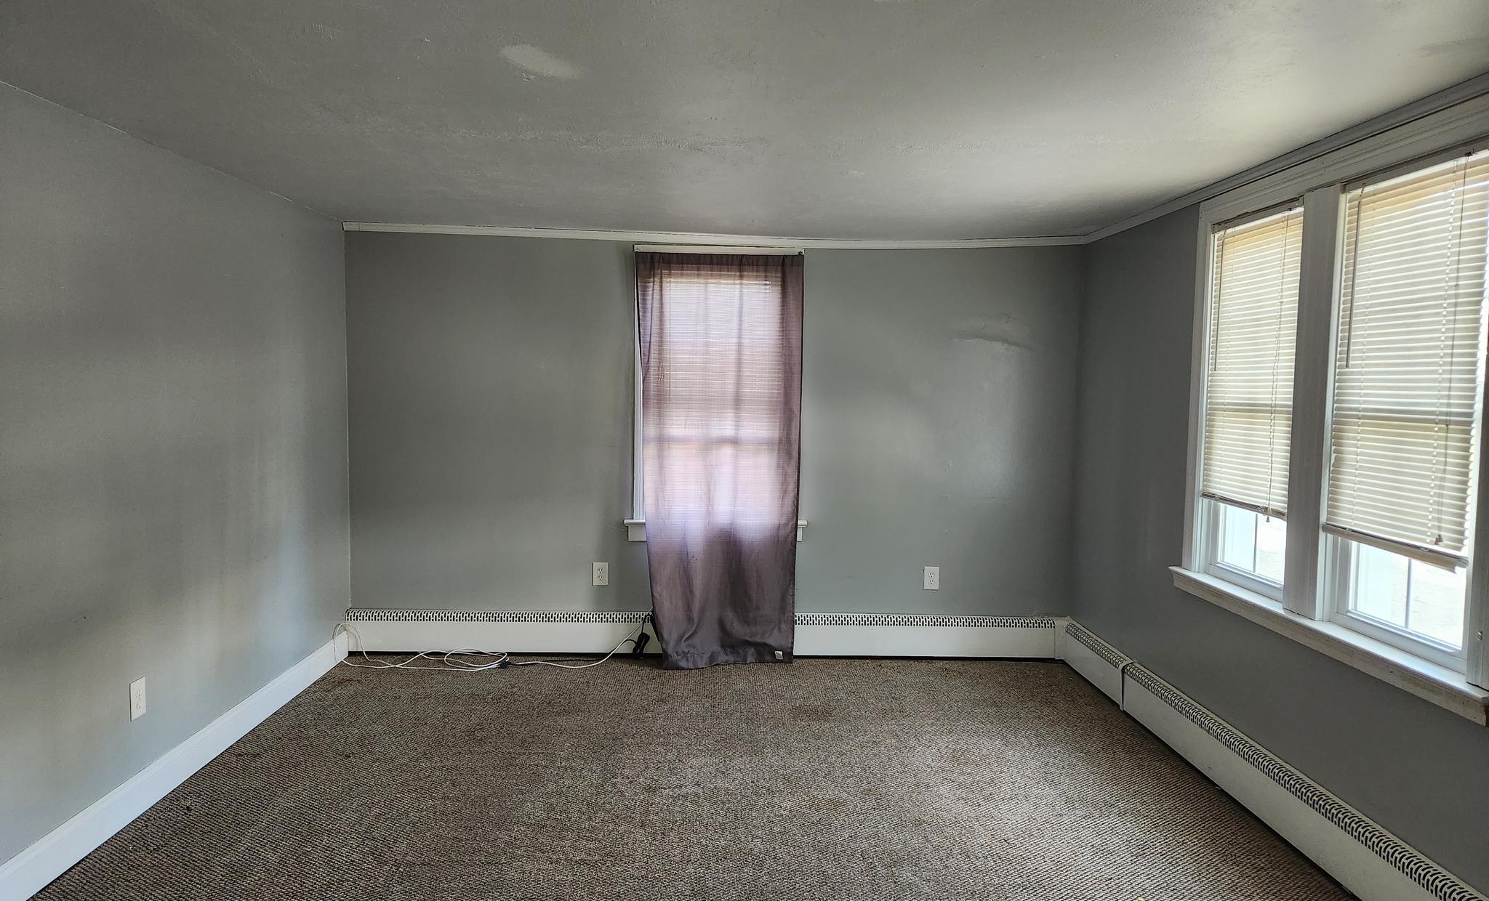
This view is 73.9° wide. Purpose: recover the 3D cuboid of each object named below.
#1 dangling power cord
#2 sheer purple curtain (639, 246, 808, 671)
[{"bbox_3d":[-1.217,0.941,4.804,1.476,0.201,0.251,1,4,-2],"label":"dangling power cord"},{"bbox_3d":[-0.130,0.043,4.828,0.833,2.018,0.181,1,4,-2],"label":"sheer purple curtain"}]

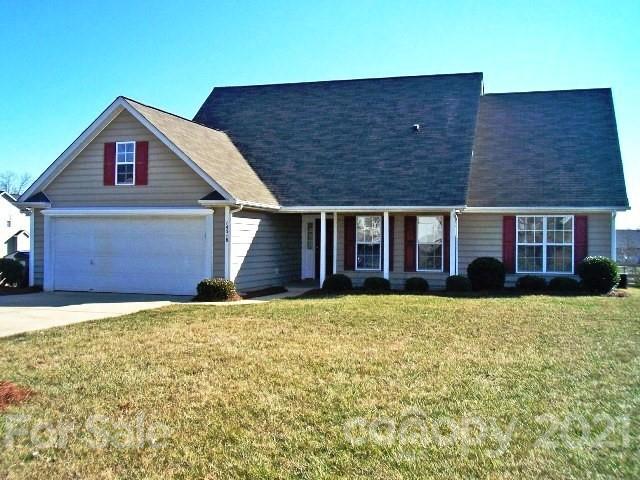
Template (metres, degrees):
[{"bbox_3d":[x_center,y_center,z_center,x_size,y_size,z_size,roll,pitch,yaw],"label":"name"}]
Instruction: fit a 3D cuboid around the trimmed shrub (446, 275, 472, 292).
[{"bbox_3d":[3.984,1.242,20.593,0.750,0.550,0.720,0,0,16],"label":"trimmed shrub"}]

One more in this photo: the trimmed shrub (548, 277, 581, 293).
[{"bbox_3d":[6.843,1.246,20.183,0.900,0.470,0.800,0,0,16],"label":"trimmed shrub"}]

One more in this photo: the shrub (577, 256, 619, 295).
[{"bbox_3d":[7.647,0.959,19.802,1.134,1.012,1.100,0,0,18],"label":"shrub"}]

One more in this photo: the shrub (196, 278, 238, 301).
[{"bbox_3d":[-2.626,1.228,18.351,1.023,0.512,0.950,0,0,0],"label":"shrub"}]

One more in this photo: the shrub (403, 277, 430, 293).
[{"bbox_3d":[2.709,1.253,20.201,0.675,0.428,0.660,0,0,18],"label":"shrub"}]

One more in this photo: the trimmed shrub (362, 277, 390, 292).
[{"bbox_3d":[1.602,1.259,20.401,0.764,0.419,0.720,0,0,0],"label":"trimmed shrub"}]

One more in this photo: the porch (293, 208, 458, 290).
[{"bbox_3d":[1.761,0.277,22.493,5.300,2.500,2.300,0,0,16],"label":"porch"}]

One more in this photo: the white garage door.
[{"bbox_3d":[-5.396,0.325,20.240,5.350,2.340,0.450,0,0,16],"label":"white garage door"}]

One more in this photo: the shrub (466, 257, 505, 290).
[{"bbox_3d":[4.775,0.961,20.679,1.130,1.000,1.100,0,0,16],"label":"shrub"}]

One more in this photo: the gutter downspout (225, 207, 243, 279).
[{"bbox_3d":[-2.263,0.228,19.264,0.420,2.300,0.200,0,0,16],"label":"gutter downspout"}]

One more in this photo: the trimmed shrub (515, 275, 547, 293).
[{"bbox_3d":[5.938,1.235,20.301,0.845,0.472,0.800,0,0,18],"label":"trimmed shrub"}]

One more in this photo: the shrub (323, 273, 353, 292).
[{"bbox_3d":[0.496,1.219,20.701,0.853,0.480,0.820,0,0,0],"label":"shrub"}]

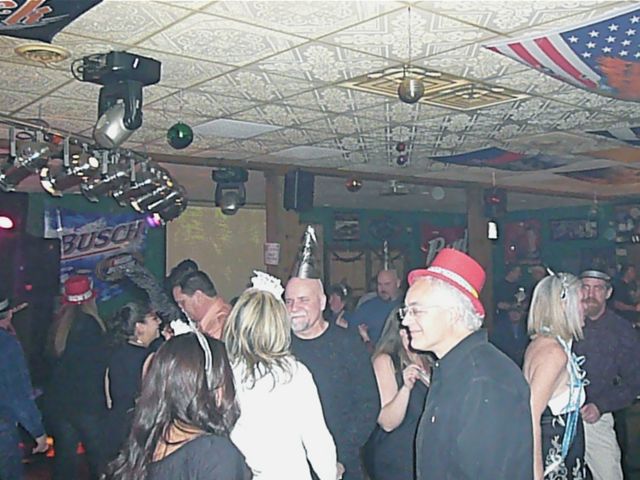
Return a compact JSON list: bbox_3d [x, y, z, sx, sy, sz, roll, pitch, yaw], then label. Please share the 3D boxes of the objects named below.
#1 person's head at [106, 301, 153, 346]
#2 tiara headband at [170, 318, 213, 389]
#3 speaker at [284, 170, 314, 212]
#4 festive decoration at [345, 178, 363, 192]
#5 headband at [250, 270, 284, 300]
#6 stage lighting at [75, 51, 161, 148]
[{"bbox_3d":[-1.045,0.458,3.550,0.235,0.245,0.200,0,0,-6],"label":"person's head"},{"bbox_3d":[-0.319,0.278,1.570,0.150,0.170,0.080,0,0,37],"label":"tiara headband"},{"bbox_3d":[-0.253,-0.593,7.800,0.280,0.465,0.260,0,0,-35],"label":"speaker"},{"bbox_3d":[0.328,-0.540,6.300,0.165,0.170,0.165,0,0,0],"label":"festive decoration"},{"bbox_3d":[-0.174,0.148,2.150,0.125,0.090,0.070,0,0,18],"label":"headband"},{"bbox_3d":[-1.008,-0.698,3.260,0.320,0.430,0.330,0,0,-40],"label":"stage lighting"}]

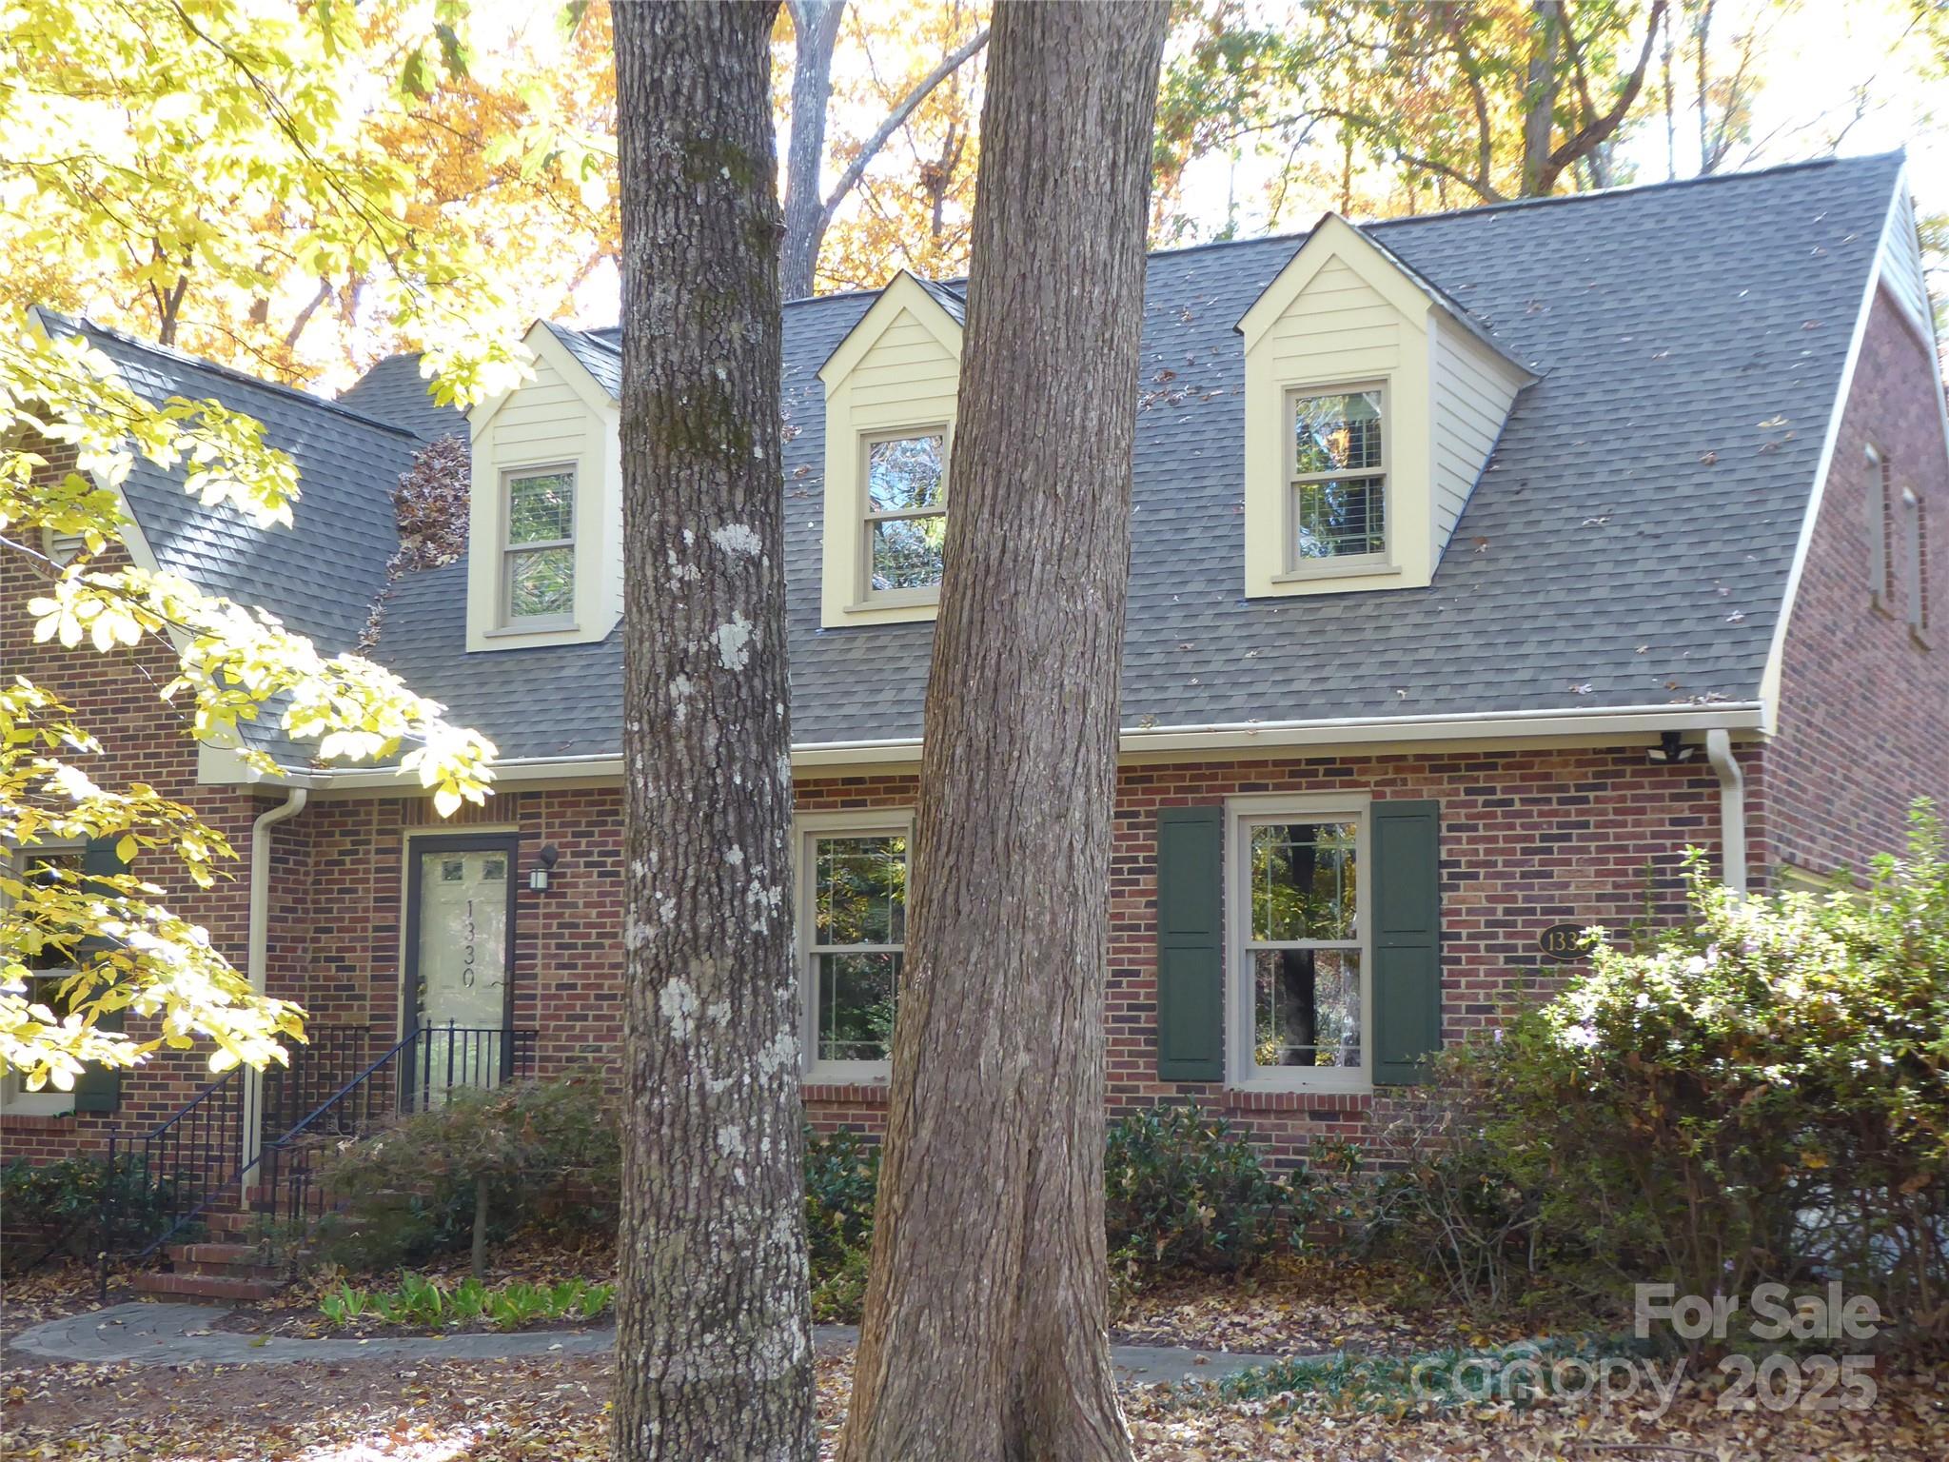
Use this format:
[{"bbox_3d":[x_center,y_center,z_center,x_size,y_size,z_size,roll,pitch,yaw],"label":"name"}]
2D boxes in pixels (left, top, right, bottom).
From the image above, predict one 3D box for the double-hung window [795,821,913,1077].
[{"bbox_3d":[-0.754,1.351,17.284,0.890,1.700,0.120,-3,-8,27],"label":"double-hung window"}]

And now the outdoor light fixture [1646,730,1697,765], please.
[{"bbox_3d":[3.755,0.092,14.842,0.250,0.190,0.180,-3,-7,27],"label":"outdoor light fixture"}]

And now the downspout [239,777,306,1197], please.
[{"bbox_3d":[-4.722,1.836,18.553,0.460,2.980,0.220,-3,-7,27],"label":"downspout"}]

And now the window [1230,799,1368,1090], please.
[{"bbox_3d":[1.881,1.221,15.905,0.900,1.710,0.120,-3,-7,27],"label":"window"}]

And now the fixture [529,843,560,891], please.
[{"bbox_3d":[-2.867,0.903,18.282,0.150,0.320,0.200,-3,-7,27],"label":"fixture"}]

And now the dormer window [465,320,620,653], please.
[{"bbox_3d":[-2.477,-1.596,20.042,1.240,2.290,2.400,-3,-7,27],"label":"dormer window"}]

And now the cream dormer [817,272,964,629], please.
[{"bbox_3d":[0.101,-1.748,19.461,1.280,2.380,2.600,-3,-8,27],"label":"cream dormer"}]

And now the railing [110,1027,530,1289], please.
[{"bbox_3d":[-4.107,2.674,17.422,1.440,1.660,2.500,-3,-7,27],"label":"railing"}]

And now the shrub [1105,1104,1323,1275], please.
[{"bbox_3d":[1.265,2.534,15.317,1.300,0.940,0.850,-3,-7,27],"label":"shrub"}]

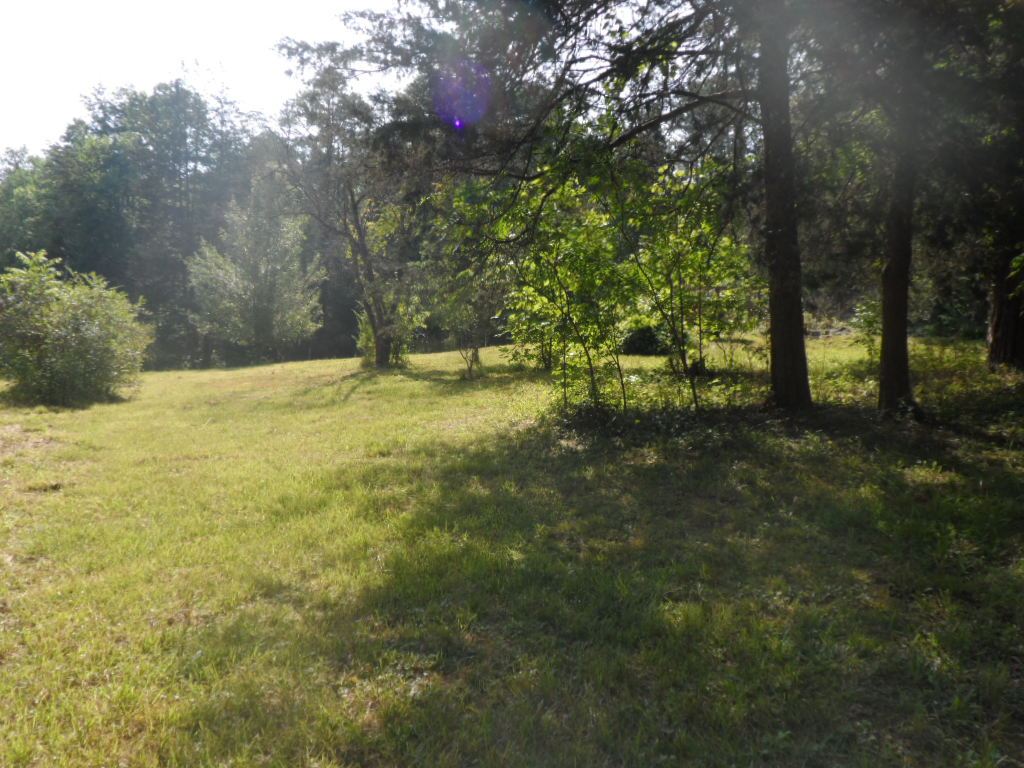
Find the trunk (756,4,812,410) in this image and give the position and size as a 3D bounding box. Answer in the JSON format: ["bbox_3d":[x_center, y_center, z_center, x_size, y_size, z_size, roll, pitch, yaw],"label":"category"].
[{"bbox_3d":[3.915,-2.500,11.983,0.580,5.809,0.580,-2,5,19],"label":"trunk"}]

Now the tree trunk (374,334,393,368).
[{"bbox_3d":[-3.485,-0.908,22.463,0.460,0.976,0.460,0,4,-9],"label":"tree trunk"}]

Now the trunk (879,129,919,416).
[{"bbox_3d":[5.564,-1.563,11.850,0.470,3.991,0.470,2,5,25],"label":"trunk"}]

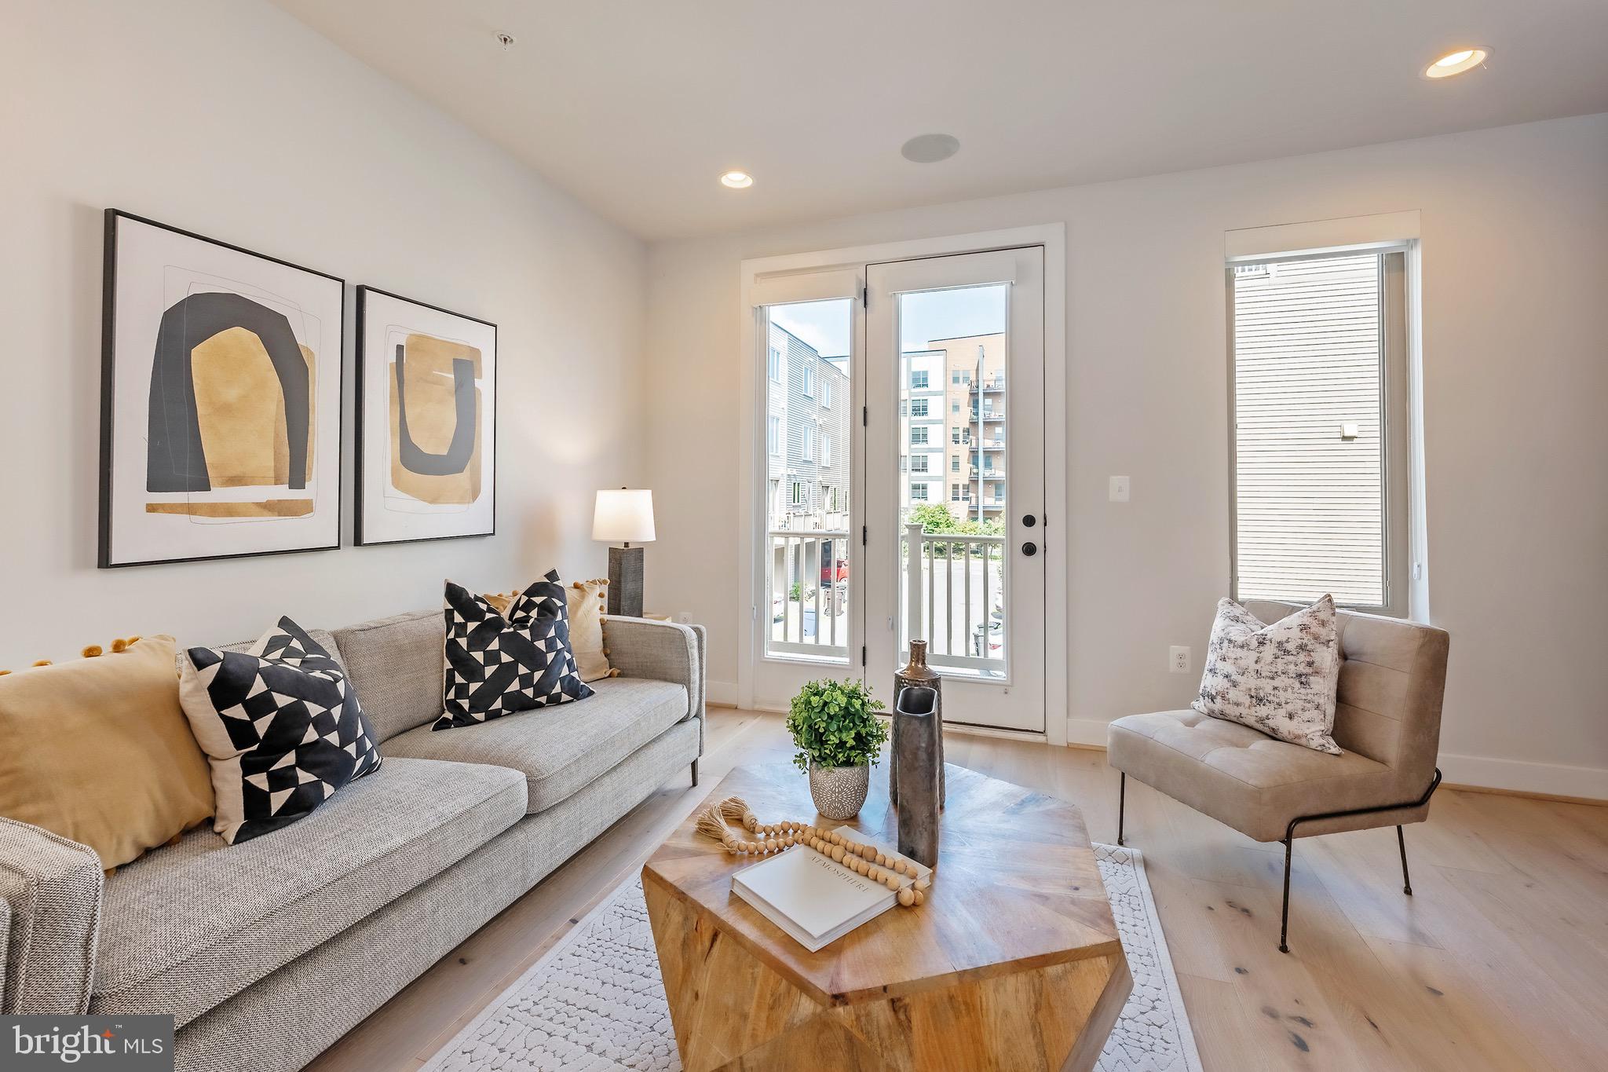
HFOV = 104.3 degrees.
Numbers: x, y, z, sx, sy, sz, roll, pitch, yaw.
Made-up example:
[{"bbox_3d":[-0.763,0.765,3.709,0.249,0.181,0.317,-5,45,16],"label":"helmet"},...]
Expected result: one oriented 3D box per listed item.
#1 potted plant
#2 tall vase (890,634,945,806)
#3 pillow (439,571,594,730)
[{"bbox_3d":[0.088,0.535,1.610,0.260,0.330,0.250,0,2,0],"label":"potted plant"},{"bbox_3d":[0.300,0.489,1.650,0.140,0.430,0.140,0,2,0],"label":"tall vase"},{"bbox_3d":[-1.060,0.395,2.310,0.520,0.500,0.170,-2,-12,-45],"label":"pillow"}]

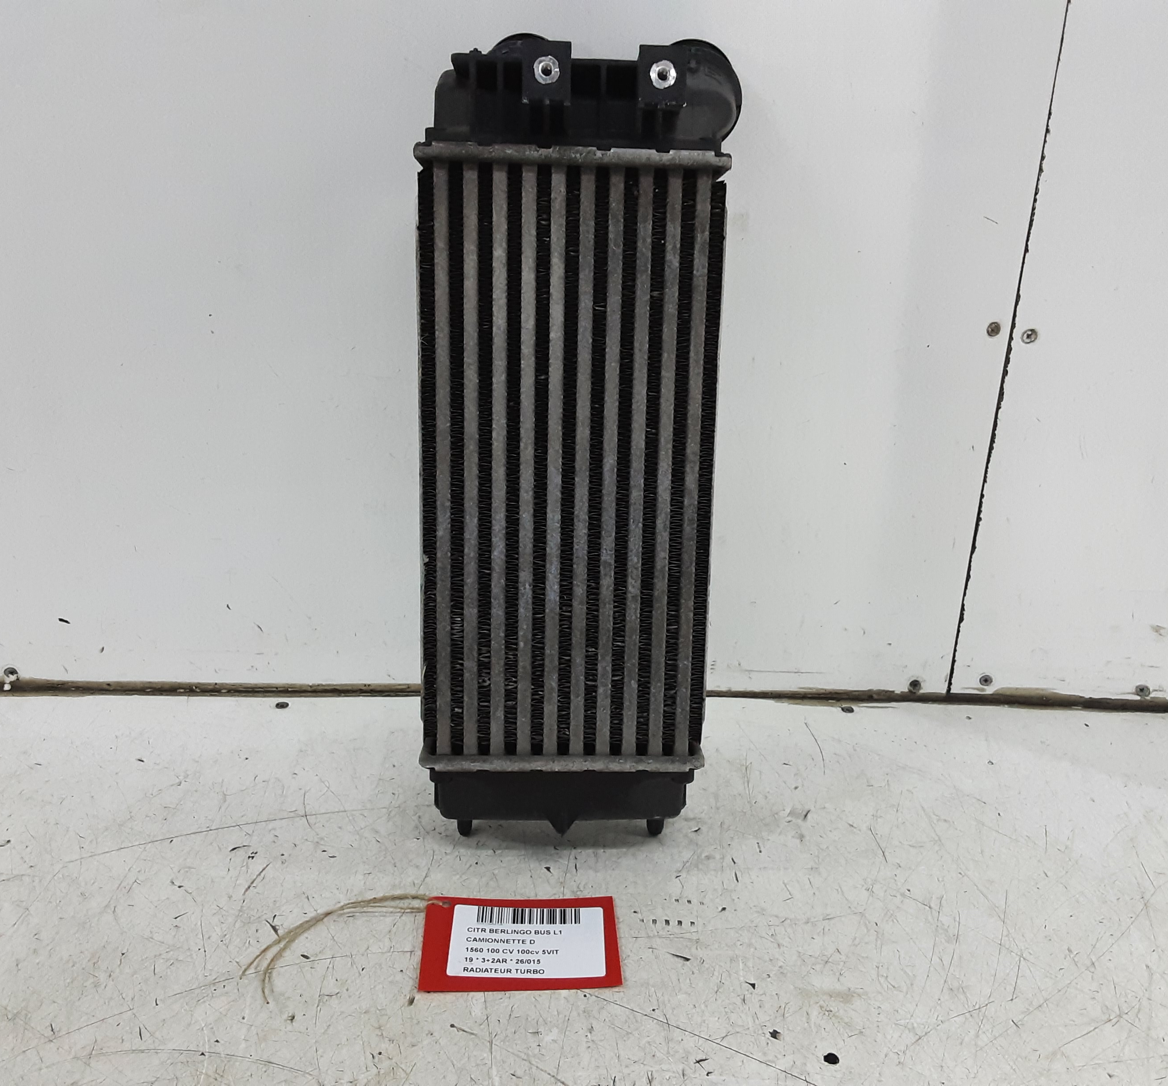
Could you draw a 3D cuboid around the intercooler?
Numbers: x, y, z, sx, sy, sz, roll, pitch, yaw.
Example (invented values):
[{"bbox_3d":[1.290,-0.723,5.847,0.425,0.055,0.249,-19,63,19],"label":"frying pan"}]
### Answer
[{"bbox_3d":[-0.001,-0.050,0.628,0.175,0.447,0.090,1,12,-3],"label":"intercooler"}]

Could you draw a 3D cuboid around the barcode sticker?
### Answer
[{"bbox_3d":[-0.033,0.205,0.585,0.101,0.004,0.062,1,27,-3],"label":"barcode sticker"}]

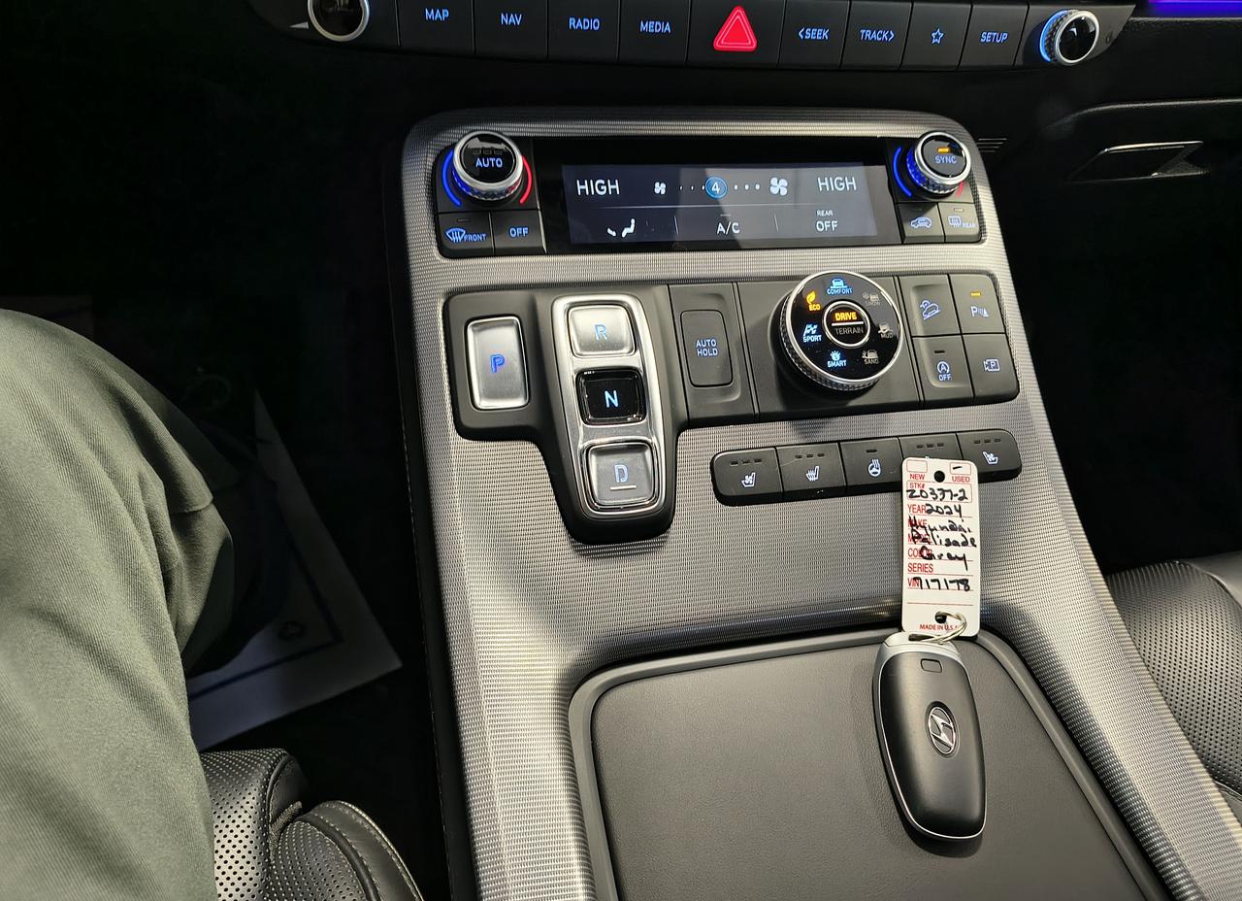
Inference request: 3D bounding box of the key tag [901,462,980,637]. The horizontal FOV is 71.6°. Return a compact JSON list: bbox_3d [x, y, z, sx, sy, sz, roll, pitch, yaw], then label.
[{"bbox_3d":[0.138,0.041,0.370,0.036,0.002,0.077,8,76,-9],"label":"key tag"}]

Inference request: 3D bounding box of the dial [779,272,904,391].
[{"bbox_3d":[0.093,-0.050,0.371,0.053,0.017,0.053,-5,78,-12],"label":"dial"}]

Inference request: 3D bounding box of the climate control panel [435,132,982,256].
[{"bbox_3d":[0.048,-0.117,0.387,0.255,0.025,0.056,-5,78,-12],"label":"climate control panel"}]

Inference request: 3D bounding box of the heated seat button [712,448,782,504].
[{"bbox_3d":[0.053,0.011,0.365,0.029,0.008,0.023,-5,78,-12],"label":"heated seat button"}]

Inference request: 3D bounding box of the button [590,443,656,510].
[{"bbox_3d":[0.000,0.011,0.349,0.026,0.009,0.026,-5,78,-12],"label":"button"}]

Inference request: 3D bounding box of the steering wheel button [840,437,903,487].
[{"bbox_3d":[0.109,0.006,0.378,0.029,0.008,0.022,-5,78,-12],"label":"steering wheel button"}]

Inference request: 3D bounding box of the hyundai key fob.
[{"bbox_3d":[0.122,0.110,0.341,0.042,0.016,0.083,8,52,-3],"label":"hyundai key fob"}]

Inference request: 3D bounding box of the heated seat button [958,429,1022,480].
[{"bbox_3d":[0.165,0.003,0.390,0.029,0.008,0.022,-5,78,-12],"label":"heated seat button"}]

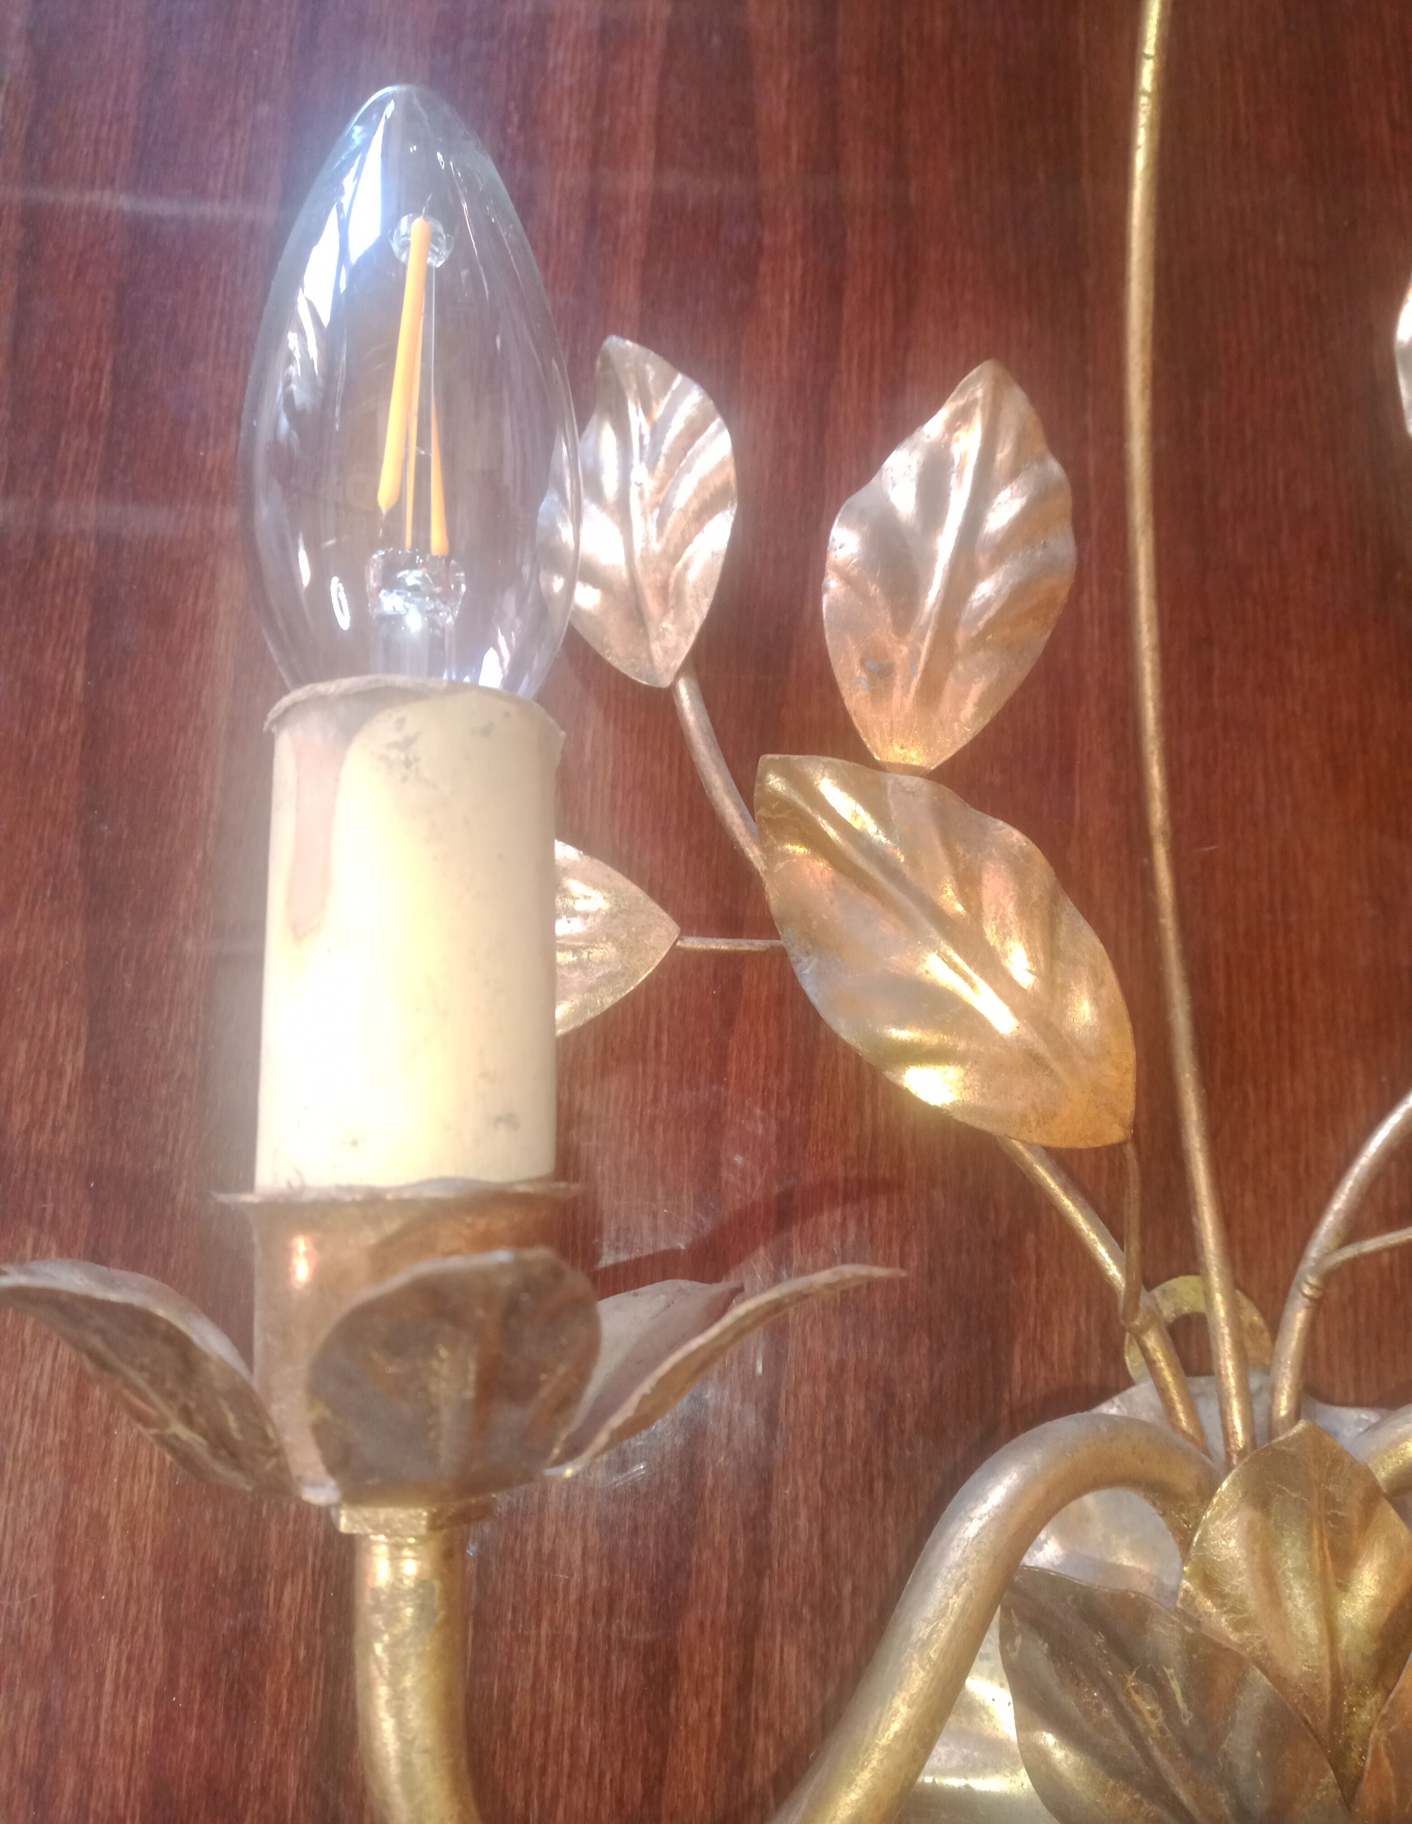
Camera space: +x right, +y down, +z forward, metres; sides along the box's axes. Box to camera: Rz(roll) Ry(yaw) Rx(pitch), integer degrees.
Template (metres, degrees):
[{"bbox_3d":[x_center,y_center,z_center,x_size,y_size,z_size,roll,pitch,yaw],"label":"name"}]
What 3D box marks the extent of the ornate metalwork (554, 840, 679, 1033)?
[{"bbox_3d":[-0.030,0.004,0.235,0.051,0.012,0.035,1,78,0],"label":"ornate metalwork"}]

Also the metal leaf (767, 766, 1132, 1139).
[{"bbox_3d":[0.031,0.004,0.192,0.038,0.013,0.071,-41,81,-8],"label":"metal leaf"}]

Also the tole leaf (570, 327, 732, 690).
[{"bbox_3d":[-0.011,-0.065,0.235,0.031,0.012,0.062,-9,78,-2],"label":"tole leaf"}]

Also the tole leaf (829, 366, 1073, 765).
[{"bbox_3d":[0.037,-0.053,0.222,0.036,0.012,0.069,12,78,3],"label":"tole leaf"}]

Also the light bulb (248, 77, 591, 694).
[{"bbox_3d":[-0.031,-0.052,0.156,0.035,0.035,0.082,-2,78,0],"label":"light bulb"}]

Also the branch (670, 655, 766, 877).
[{"bbox_3d":[0.003,-0.023,0.233,0.006,0.005,0.038,-21,81,-4],"label":"branch"}]

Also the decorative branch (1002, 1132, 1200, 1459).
[{"bbox_3d":[0.061,0.051,0.210,0.015,0.008,0.049,-26,63,-5],"label":"decorative branch"}]

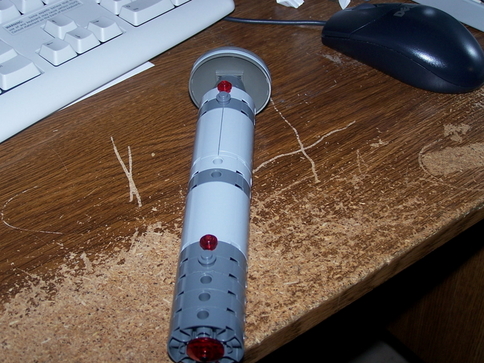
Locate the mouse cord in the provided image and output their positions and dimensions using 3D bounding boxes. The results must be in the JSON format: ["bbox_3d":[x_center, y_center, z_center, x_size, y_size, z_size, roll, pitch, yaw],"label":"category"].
[{"bbox_3d":[0.024,-0.111,0.620,0.073,0.004,0.006,4,40,1],"label":"mouse cord"}]

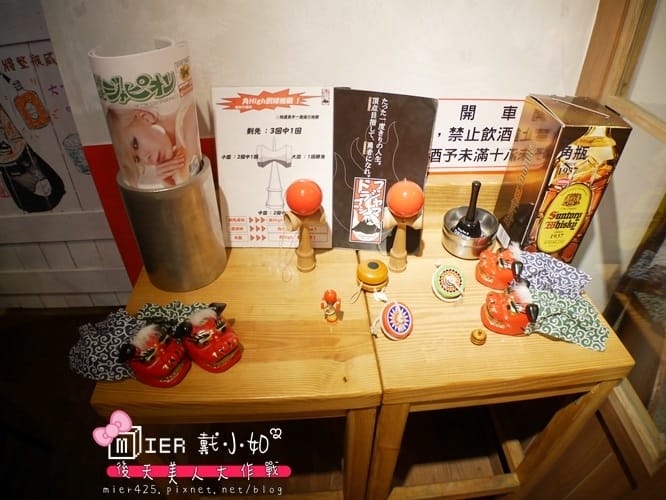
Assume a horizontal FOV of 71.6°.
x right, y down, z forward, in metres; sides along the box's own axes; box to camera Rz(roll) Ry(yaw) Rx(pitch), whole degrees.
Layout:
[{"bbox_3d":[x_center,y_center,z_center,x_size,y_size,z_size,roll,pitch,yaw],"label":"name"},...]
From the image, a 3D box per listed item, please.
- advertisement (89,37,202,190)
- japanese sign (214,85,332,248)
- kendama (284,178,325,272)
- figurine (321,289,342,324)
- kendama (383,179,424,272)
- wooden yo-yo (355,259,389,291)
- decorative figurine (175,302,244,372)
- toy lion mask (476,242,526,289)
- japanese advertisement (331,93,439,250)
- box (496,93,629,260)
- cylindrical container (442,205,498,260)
[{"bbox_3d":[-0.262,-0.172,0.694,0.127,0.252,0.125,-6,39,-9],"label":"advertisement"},{"bbox_3d":[-0.104,-0.144,0.857,0.209,0.297,0.008,0,20,-2],"label":"japanese sign"},{"bbox_3d":[-0.048,-0.040,0.809,0.073,0.182,0.061,-12,42,-15],"label":"kendama"},{"bbox_3d":[-0.004,0.091,0.743,0.031,0.068,0.021,1,40,0],"label":"figurine"},{"bbox_3d":[0.122,-0.039,0.812,0.073,0.182,0.061,6,41,7],"label":"kendama"},{"bbox_3d":[0.071,0.041,0.820,0.055,0.038,0.055,-2,38,-4],"label":"wooden yo-yo"},{"bbox_3d":[-0.178,0.131,0.683,0.078,0.055,0.071,-31,48,-34],"label":"decorative figurine"},{"bbox_3d":[0.299,0.034,0.823,0.064,0.053,0.069,-11,40,-15],"label":"toy lion mask"},{"bbox_3d":[0.083,-0.141,0.877,0.195,0.295,0.008,6,12,4],"label":"japanese advertisement"},{"bbox_3d":[0.389,-0.112,0.831,0.109,0.283,0.130,-1,38,-4],"label":"box"},{"bbox_3d":[0.265,-0.030,0.906,0.104,0.050,0.104,1,38,-1],"label":"cylindrical container"}]

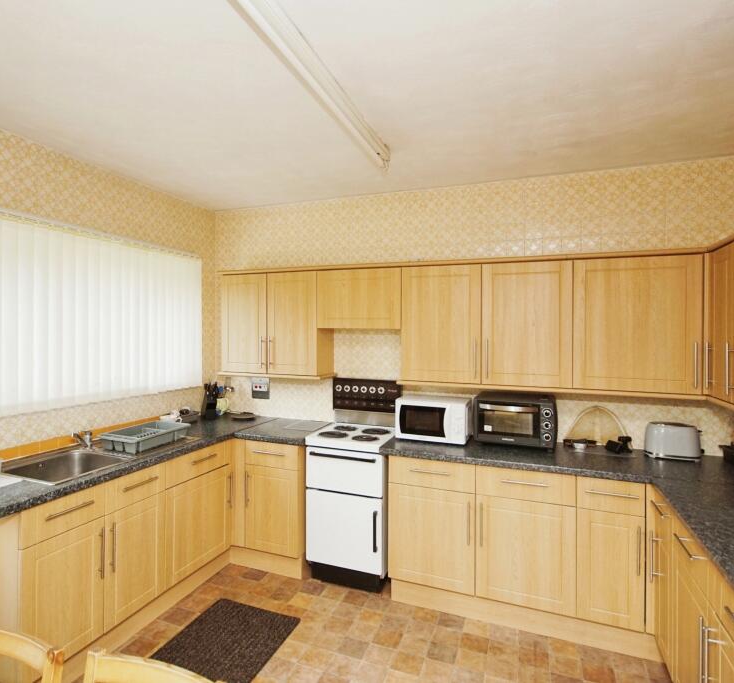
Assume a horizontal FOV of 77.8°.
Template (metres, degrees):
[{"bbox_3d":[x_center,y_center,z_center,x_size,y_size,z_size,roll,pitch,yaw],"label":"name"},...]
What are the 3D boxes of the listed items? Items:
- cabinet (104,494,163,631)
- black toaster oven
[{"bbox_3d":[-1.428,1.098,2.434,0.545,0.562,0.392,1,1,21],"label":"cabinet"},{"bbox_3d":[0.907,0.477,2.773,0.455,0.293,0.285,1,1,21],"label":"black toaster oven"}]

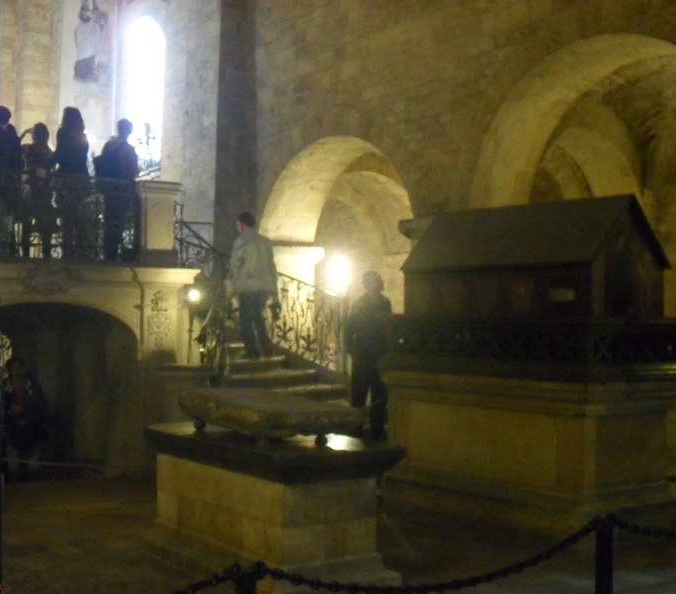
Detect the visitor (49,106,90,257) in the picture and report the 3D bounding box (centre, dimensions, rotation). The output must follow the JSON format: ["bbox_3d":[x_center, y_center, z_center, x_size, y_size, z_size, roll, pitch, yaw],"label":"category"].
[{"bbox_3d":[-3.028,-1.291,12.900,0.470,1.714,0.340,0,-1,-25],"label":"visitor"}]

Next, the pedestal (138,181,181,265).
[{"bbox_3d":[-2.029,-0.831,13.145,0.420,0.975,0.340,1,-1,-36],"label":"pedestal"}]

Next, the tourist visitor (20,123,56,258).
[{"bbox_3d":[-3.351,-1.180,12.800,0.420,1.544,0.360,0,-1,-30],"label":"tourist visitor"}]

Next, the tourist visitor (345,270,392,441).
[{"bbox_3d":[0.312,0.603,11.700,0.500,1.749,0.360,0,-1,-10],"label":"tourist visitor"}]

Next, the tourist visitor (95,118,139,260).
[{"bbox_3d":[-2.575,-1.238,13.300,0.500,1.674,0.380,0,-1,-30],"label":"tourist visitor"}]

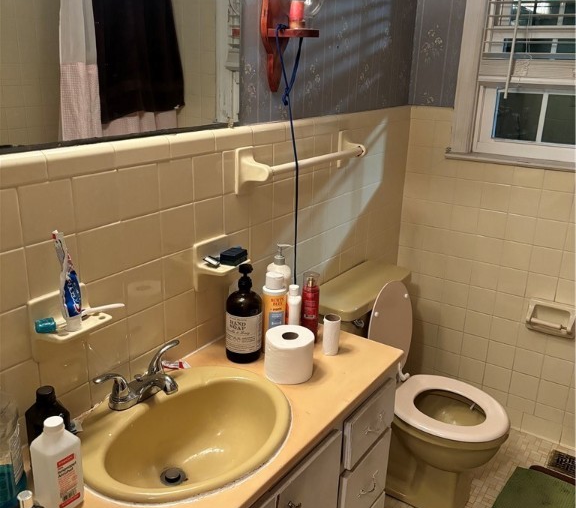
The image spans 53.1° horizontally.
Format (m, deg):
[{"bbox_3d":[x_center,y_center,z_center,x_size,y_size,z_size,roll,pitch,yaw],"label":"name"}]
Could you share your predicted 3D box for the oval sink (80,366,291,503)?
[{"bbox_3d":[-0.211,0.421,1.221,0.410,0.175,0.480,14,22,32],"label":"oval sink"}]

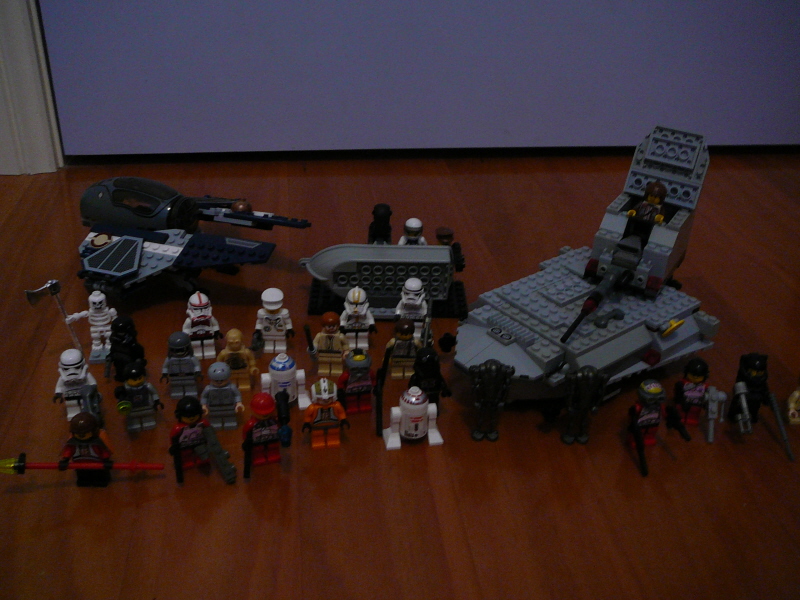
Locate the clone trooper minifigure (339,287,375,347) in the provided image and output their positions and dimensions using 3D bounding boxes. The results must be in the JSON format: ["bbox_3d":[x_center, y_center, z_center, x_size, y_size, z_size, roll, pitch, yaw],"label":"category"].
[{"bbox_3d":[-0.029,0.013,0.544,0.025,0.043,0.015,0,25,-1],"label":"clone trooper minifigure"}]

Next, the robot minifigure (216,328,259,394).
[{"bbox_3d":[-0.097,0.035,0.482,0.025,0.041,0.015,-1,29,-5],"label":"robot minifigure"}]

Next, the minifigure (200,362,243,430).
[{"bbox_3d":[-0.101,0.054,0.458,0.025,0.042,0.015,0,25,0],"label":"minifigure"}]

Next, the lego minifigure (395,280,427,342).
[{"bbox_3d":[0.009,0.007,0.557,0.025,0.043,0.016,4,25,8],"label":"lego minifigure"}]

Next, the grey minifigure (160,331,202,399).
[{"bbox_3d":[-0.128,0.039,0.473,0.025,0.042,0.015,-2,31,-9],"label":"grey minifigure"}]

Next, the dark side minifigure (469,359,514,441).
[{"bbox_3d":[0.050,0.056,0.452,0.025,0.048,0.016,2,30,-2],"label":"dark side minifigure"}]

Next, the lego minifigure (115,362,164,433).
[{"bbox_3d":[-0.143,0.054,0.444,0.025,0.042,0.019,-7,30,-16],"label":"lego minifigure"}]

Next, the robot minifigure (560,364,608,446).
[{"bbox_3d":[0.100,0.058,0.446,0.025,0.047,0.015,3,25,5],"label":"robot minifigure"}]

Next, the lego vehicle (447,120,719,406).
[{"bbox_3d":[0.108,-0.021,0.495,0.170,0.139,0.126,-20,36,-34],"label":"lego vehicle"}]

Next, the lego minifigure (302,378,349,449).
[{"bbox_3d":[-0.041,0.061,0.442,0.026,0.043,0.015,-1,25,-4],"label":"lego minifigure"}]

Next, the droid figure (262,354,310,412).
[{"bbox_3d":[-0.068,0.045,0.472,0.033,0.037,0.018,-5,31,-14],"label":"droid figure"}]

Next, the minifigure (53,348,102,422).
[{"bbox_3d":[-0.184,0.049,0.464,0.028,0.043,0.017,-5,26,-12],"label":"minifigure"}]

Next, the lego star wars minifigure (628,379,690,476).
[{"bbox_3d":[0.143,0.067,0.439,0.032,0.042,0.032,-3,29,-10],"label":"lego star wars minifigure"}]

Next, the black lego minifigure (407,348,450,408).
[{"bbox_3d":[0.016,0.047,0.474,0.026,0.042,0.015,-5,25,-11],"label":"black lego minifigure"}]

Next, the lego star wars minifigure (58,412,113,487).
[{"bbox_3d":[-0.156,0.075,0.404,0.026,0.042,0.018,0,29,-3],"label":"lego star wars minifigure"}]

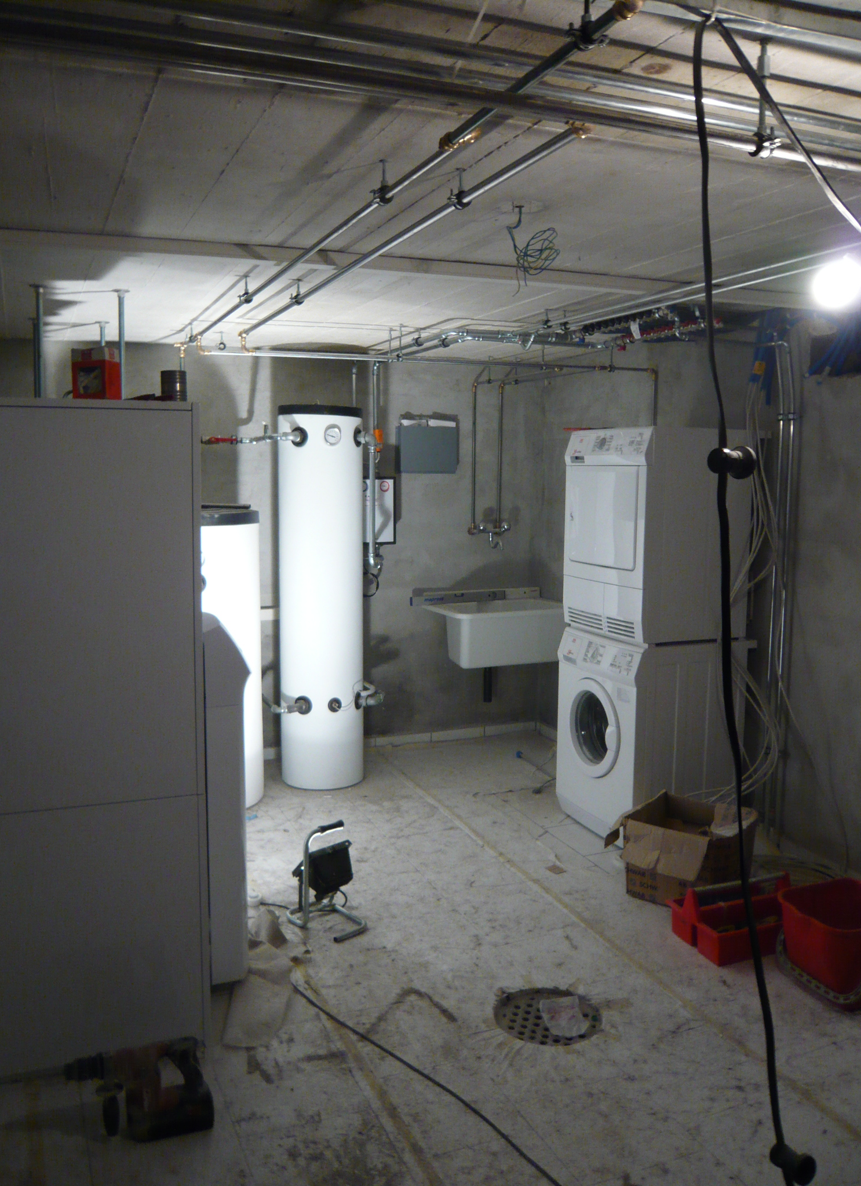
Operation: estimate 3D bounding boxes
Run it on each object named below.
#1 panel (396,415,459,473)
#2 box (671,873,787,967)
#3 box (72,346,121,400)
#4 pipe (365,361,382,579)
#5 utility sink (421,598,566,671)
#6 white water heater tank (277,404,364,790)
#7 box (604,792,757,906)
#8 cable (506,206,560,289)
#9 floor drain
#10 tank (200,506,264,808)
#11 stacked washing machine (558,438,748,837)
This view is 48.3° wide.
[{"bbox_3d":[-0.022,-0.779,5.193,0.320,0.270,0.080,-3,8,-22],"label":"panel"},{"bbox_3d":[1.024,1.042,3.156,0.385,0.205,0.260,-2,8,-21],"label":"box"},{"bbox_3d":[-0.922,-0.588,2.659,0.111,0.168,0.064,3,8,21],"label":"box"},{"bbox_3d":[-0.288,-0.607,4.766,0.070,1.100,0.080,-3,8,-22],"label":"pipe"},{"bbox_3d":[0.383,0.222,5.284,0.700,0.290,0.460,-3,8,-22],"label":"utility sink"},{"bbox_3d":[-0.534,0.021,4.706,0.410,1.826,0.410,-3,8,-22],"label":"white water heater tank"},{"bbox_3d":[0.912,0.954,3.515,0.360,0.290,0.380,6,9,39],"label":"box"},{"bbox_3d":[0.234,-0.785,2.218,0.120,0.200,0.100,-3,8,-22],"label":"cable"},{"bbox_3d":[0.335,1.207,2.735,0.305,0.030,0.305,0,7,0],"label":"floor drain"},{"bbox_3d":[-1.108,0.287,4.442,0.640,1.360,0.640,-3,8,-22],"label":"tank"},{"bbox_3d":[0.940,0.171,4.084,0.585,1.700,0.595,-3,8,-22],"label":"stacked washing machine"}]

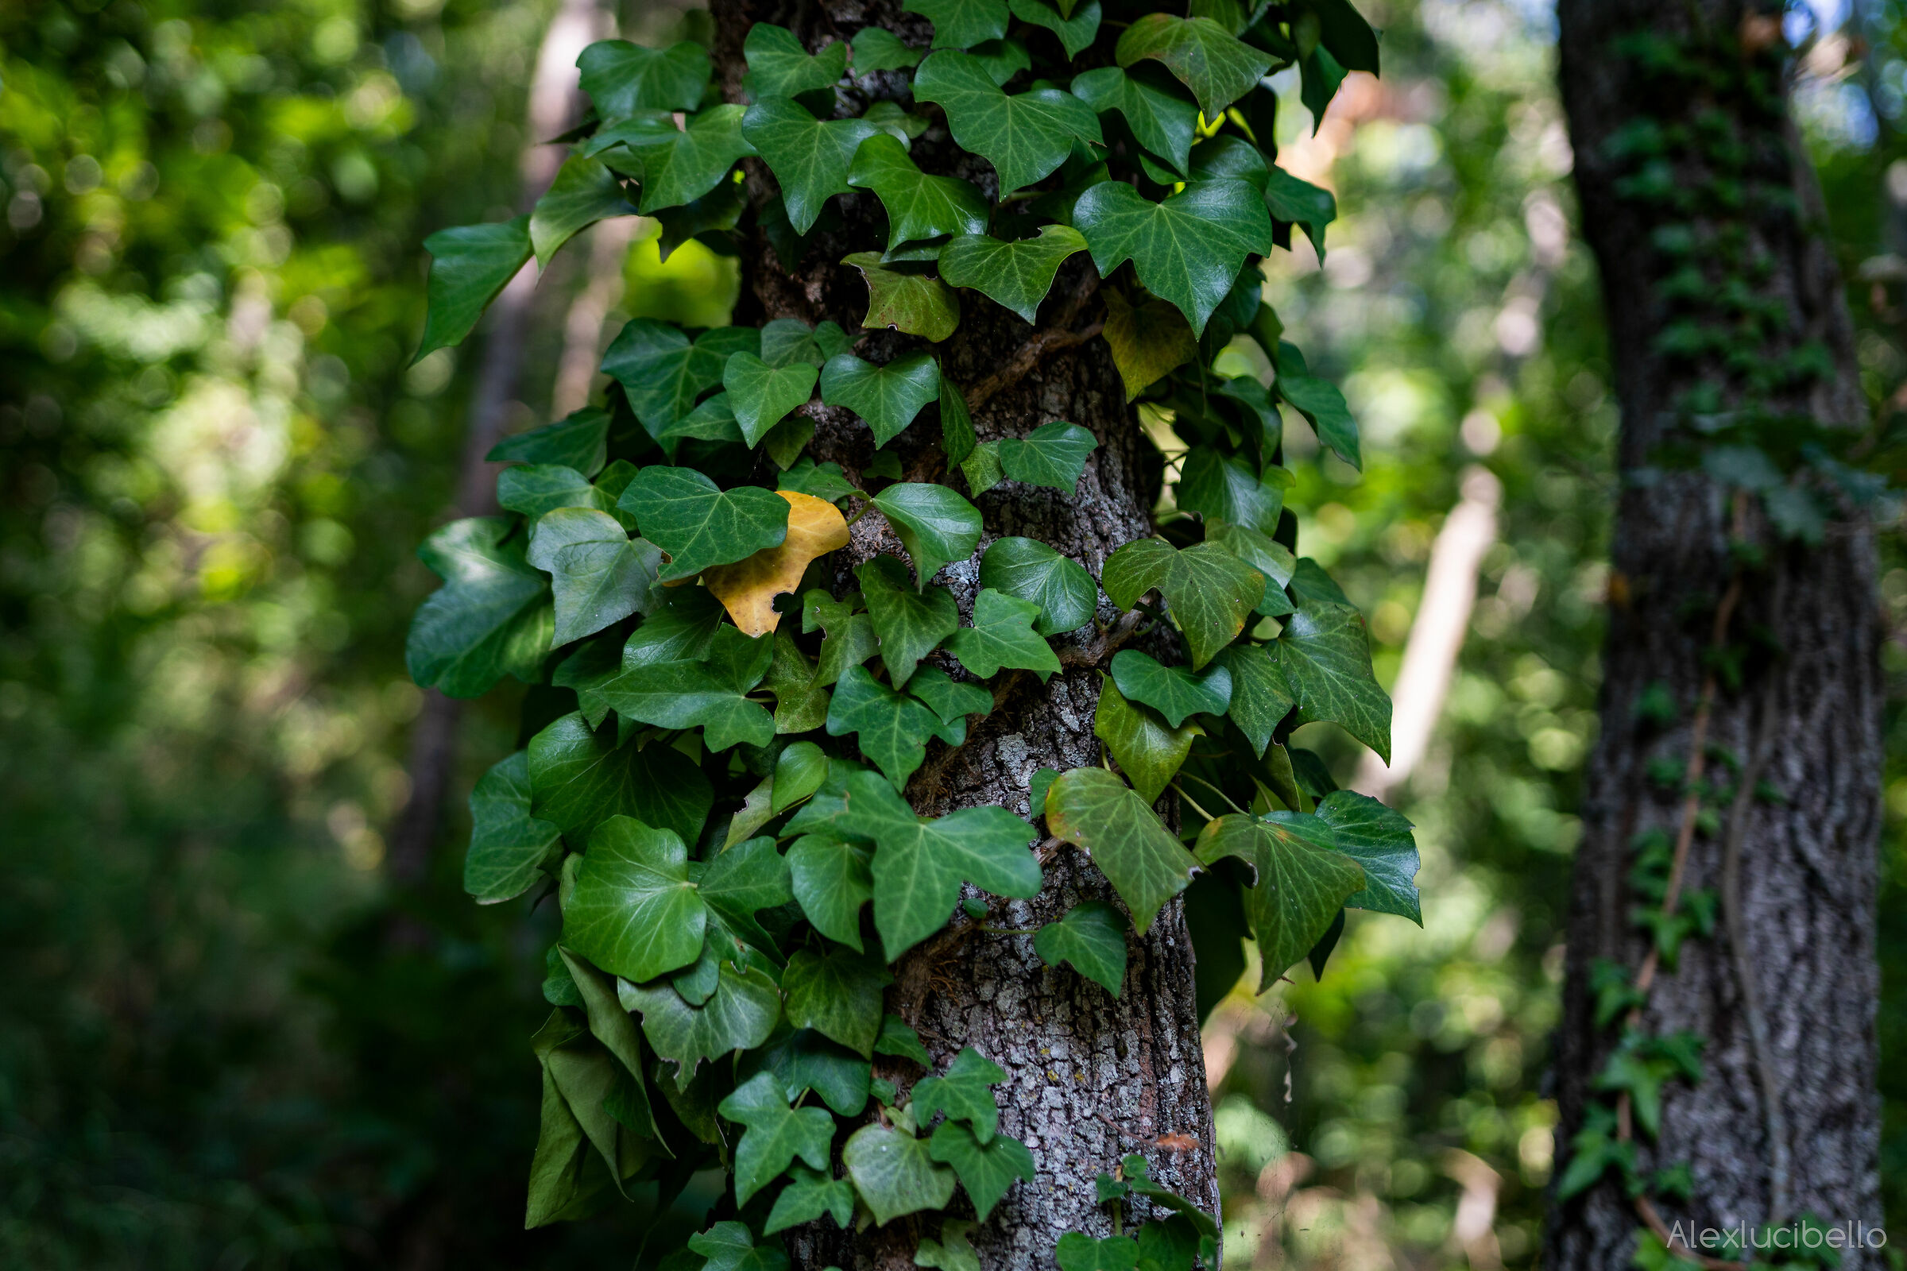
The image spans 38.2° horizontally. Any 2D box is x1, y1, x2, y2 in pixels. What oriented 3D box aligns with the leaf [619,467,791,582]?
[{"bbox_3d":[-0.105,-0.046,1.160,0.067,0.052,0.018,0,-24,9],"label":"leaf"}]

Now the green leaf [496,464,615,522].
[{"bbox_3d":[-0.172,-0.061,1.200,0.054,0.034,0.018,-4,-39,9],"label":"green leaf"}]

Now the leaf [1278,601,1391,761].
[{"bbox_3d":[0.172,0.020,1.240,0.060,0.081,0.021,-37,1,-21],"label":"leaf"}]

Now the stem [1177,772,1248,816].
[{"bbox_3d":[0.113,0.068,1.200,0.038,0.004,0.004,33,-18,16],"label":"stem"}]

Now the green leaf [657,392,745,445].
[{"bbox_3d":[-0.113,-0.099,1.255,0.044,0.029,0.016,6,-20,11],"label":"green leaf"}]

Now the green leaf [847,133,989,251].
[{"bbox_3d":[-0.015,-0.185,1.150,0.057,0.043,0.018,19,-28,11],"label":"green leaf"}]

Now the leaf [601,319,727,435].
[{"bbox_3d":[-0.128,-0.115,1.250,0.065,0.061,0.020,9,-15,18],"label":"leaf"}]

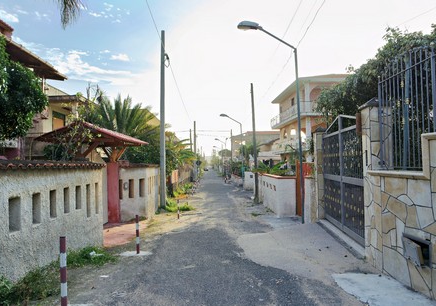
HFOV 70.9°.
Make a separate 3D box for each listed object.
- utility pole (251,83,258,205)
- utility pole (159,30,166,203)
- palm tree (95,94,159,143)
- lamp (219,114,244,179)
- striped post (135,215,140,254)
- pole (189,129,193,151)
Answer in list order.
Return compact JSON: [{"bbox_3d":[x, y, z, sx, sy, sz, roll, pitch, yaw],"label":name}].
[{"bbox_3d":[1.613,-0.445,13.500,0.160,5.300,0.160,-2,-2,-2],"label":"utility pole"},{"bbox_3d":[-2.164,-1.323,12.100,0.210,7.000,0.210,0,-2,-2],"label":"utility pole"},{"bbox_3d":[-4.235,-0.260,14.500,3.800,5.000,3.800,-1,-2,-2],"label":"palm tree"},{"bbox_3d":[1.033,-0.109,22.300,1.750,5.400,0.300,-1,-2,-2],"label":"lamp"},{"bbox_3d":[-1.514,1.547,5.800,0.063,0.735,0.063,-1,-2,-2],"label":"striped post"},{"bbox_3d":[-2.874,0.222,34.000,0.160,5.700,0.160,-2,-2,-2],"label":"pole"}]

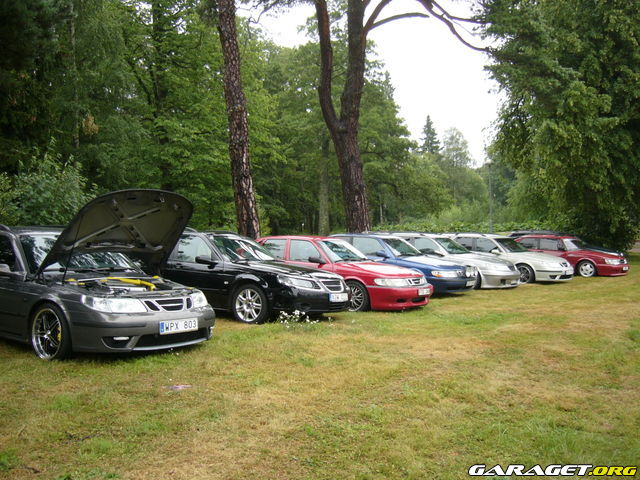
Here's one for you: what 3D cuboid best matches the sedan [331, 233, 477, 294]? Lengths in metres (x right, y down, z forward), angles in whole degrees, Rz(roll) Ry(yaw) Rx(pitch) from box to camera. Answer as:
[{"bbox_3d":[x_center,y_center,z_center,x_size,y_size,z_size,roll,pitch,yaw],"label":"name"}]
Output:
[{"bbox_3d":[1.164,0.566,14.721,4.760,1.420,1.765,-1,0,33],"label":"sedan"}]

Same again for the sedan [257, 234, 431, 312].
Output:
[{"bbox_3d":[-0.103,0.613,12.427,4.630,1.430,1.710,-1,0,33],"label":"sedan"}]

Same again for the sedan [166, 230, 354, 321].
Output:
[{"bbox_3d":[-1.749,0.548,10.738,4.840,1.470,1.790,-1,0,32],"label":"sedan"}]

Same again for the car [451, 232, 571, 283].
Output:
[{"bbox_3d":[4.817,0.546,18.783,4.820,1.480,1.790,-1,0,36],"label":"car"}]

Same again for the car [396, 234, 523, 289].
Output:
[{"bbox_3d":[2.707,0.540,16.769,4.820,1.480,1.790,-1,0,29],"label":"car"}]

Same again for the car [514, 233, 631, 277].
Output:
[{"bbox_3d":[7.267,0.541,20.646,4.690,1.420,1.700,-1,0,37],"label":"car"}]

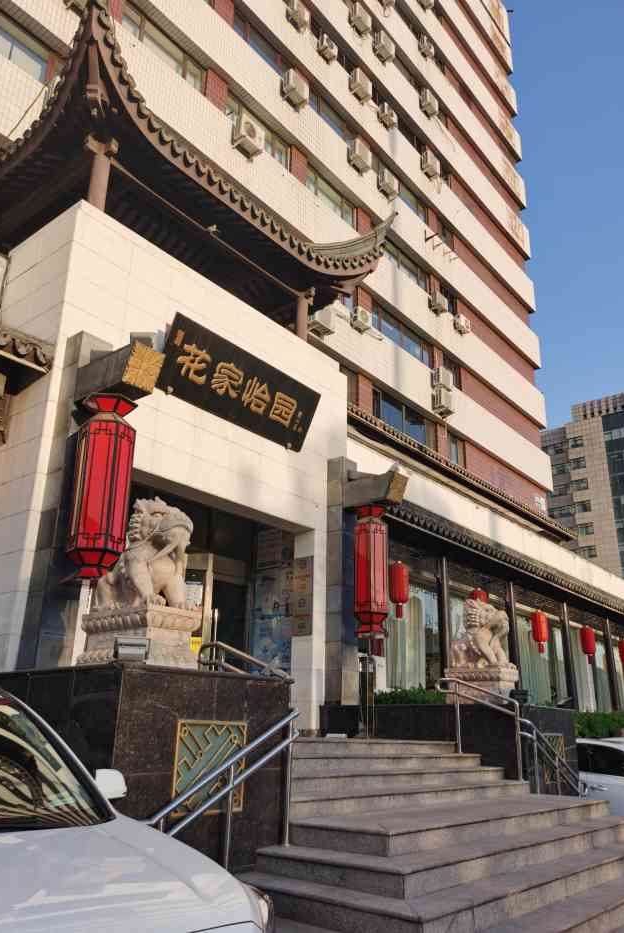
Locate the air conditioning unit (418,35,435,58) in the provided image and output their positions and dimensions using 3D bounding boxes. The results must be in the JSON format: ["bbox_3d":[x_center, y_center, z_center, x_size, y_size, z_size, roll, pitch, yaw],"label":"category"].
[{"bbox_3d":[5.224,-18.993,33.091,0.310,0.640,0.760,-15,-26,37],"label":"air conditioning unit"}]

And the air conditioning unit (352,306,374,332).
[{"bbox_3d":[1.579,-4.674,23.212,0.303,0.545,0.737,-15,-26,37],"label":"air conditioning unit"}]

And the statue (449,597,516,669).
[{"bbox_3d":[2.560,2.528,10.919,0.760,0.940,0.470,-15,-26,37],"label":"statue"}]

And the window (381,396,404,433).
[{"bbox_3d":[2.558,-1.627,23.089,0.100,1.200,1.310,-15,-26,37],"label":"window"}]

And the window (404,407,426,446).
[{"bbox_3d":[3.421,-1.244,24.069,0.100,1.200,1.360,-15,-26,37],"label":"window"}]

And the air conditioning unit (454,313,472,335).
[{"bbox_3d":[6.196,-5.781,29.749,0.290,0.540,0.760,-15,-26,37],"label":"air conditioning unit"}]

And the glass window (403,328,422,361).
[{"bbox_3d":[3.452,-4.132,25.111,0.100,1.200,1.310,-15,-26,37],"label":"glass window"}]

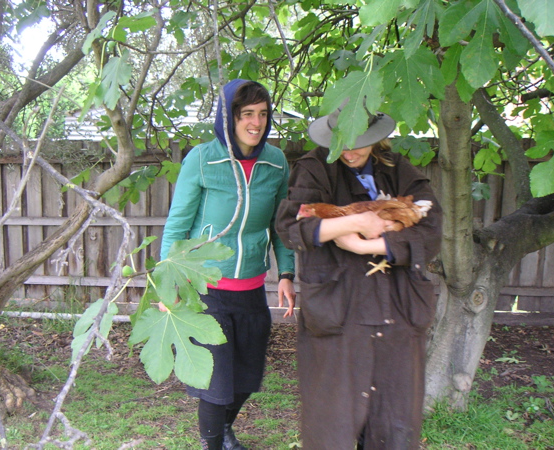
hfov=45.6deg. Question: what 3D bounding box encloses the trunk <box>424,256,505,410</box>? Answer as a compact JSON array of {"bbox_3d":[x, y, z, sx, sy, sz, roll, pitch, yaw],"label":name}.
[{"bbox_3d":[1.008,0.593,3.600,0.420,0.840,0.380,2,8,6],"label":"trunk"}]

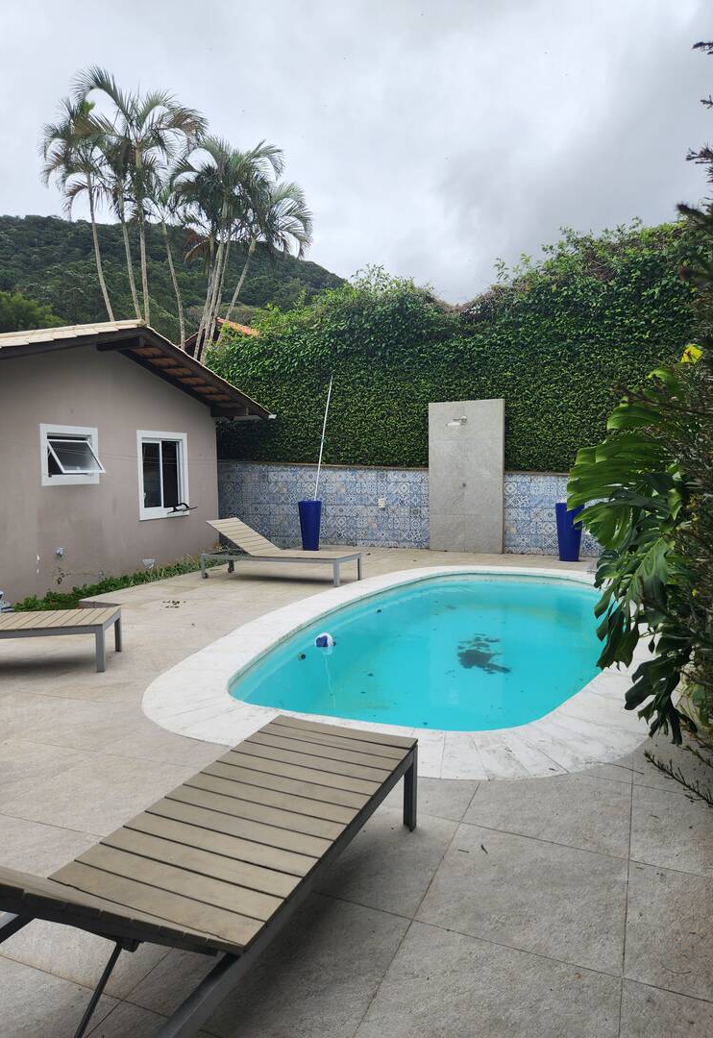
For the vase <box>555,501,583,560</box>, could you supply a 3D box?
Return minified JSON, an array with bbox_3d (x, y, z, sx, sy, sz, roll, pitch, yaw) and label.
[{"bbox_3d":[3.109,0.195,10.035,0.417,0.822,0.417,1,4,24],"label":"vase"}]

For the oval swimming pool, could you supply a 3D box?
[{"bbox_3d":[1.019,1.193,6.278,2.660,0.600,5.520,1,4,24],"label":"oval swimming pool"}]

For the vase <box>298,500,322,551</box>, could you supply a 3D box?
[{"bbox_3d":[-0.770,0.115,11.647,0.407,0.820,0.407,-1,4,0],"label":"vase"}]

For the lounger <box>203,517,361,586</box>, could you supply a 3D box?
[{"bbox_3d":[-0.953,0.389,8.552,1.931,0.730,0.614,1,5,25],"label":"lounger"}]

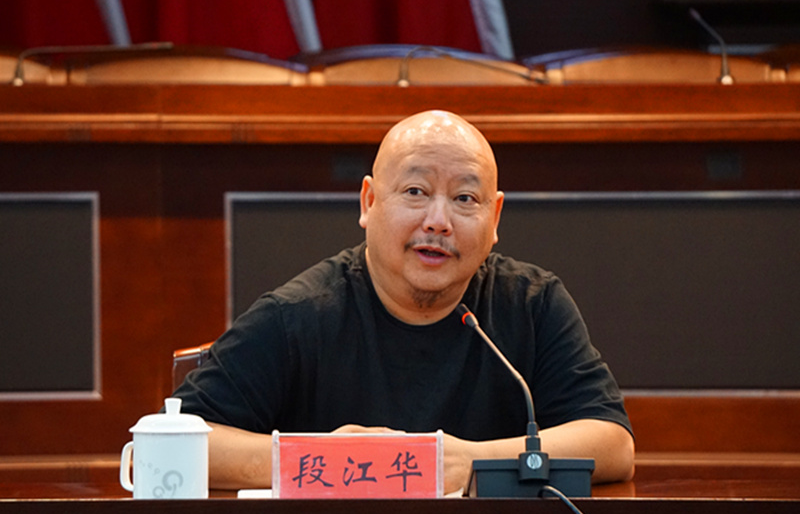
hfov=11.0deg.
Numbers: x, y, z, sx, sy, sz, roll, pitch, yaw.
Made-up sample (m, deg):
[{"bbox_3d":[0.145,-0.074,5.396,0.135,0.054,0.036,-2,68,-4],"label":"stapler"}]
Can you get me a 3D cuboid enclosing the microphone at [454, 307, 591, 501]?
[{"bbox_3d":[0.151,0.173,4.980,0.150,0.235,0.240,0,1,-9],"label":"microphone"}]

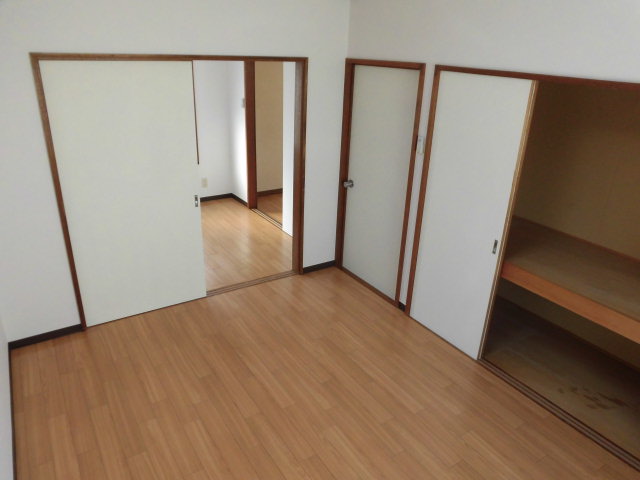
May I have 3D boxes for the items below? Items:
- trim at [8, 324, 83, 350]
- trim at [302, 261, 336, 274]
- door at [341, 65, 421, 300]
[{"bbox_3d":[-1.849,0.651,3.008,0.430,0.061,0.015,-13,27,-31],"label":"trim"},{"bbox_3d":[-0.007,0.255,4.110,0.346,0.061,0.015,-13,27,-31],"label":"trim"},{"bbox_3d":[0.462,-0.439,3.579,0.040,1.776,0.744,-13,27,-31],"label":"door"}]

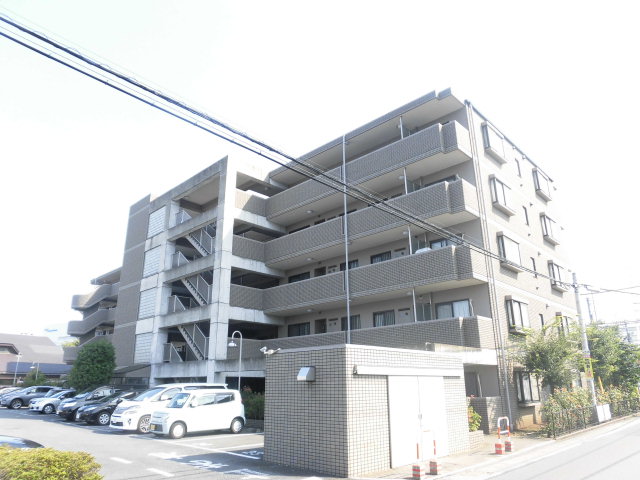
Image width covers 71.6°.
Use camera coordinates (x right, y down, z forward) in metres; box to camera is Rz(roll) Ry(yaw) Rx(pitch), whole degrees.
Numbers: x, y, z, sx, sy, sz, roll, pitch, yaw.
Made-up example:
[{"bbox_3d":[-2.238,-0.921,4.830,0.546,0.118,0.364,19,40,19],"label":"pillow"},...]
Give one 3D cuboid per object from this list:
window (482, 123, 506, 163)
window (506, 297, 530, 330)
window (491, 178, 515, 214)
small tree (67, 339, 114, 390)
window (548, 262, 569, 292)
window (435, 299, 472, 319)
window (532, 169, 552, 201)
[{"bbox_3d":[8.898,-4.898,22.581,0.260,1.530,1.960,-17,-24,41],"label":"window"},{"bbox_3d":[8.625,3.299,19.134,0.280,1.280,1.800,-17,-25,41],"label":"window"},{"bbox_3d":[8.865,-2.109,21.501,0.300,1.540,1.950,-17,-25,41],"label":"window"},{"bbox_3d":[-16.706,9.943,32.665,3.300,5.000,3.300,-17,-25,41],"label":"small tree"},{"bbox_3d":[13.697,2.039,25.521,0.260,1.400,1.950,-17,-24,41],"label":"window"},{"bbox_3d":[5.668,3.206,18.762,1.620,1.350,0.140,-17,-25,41],"label":"window"},{"bbox_3d":[13.270,-3.286,26.434,0.280,1.360,1.800,-17,-25,41],"label":"window"}]

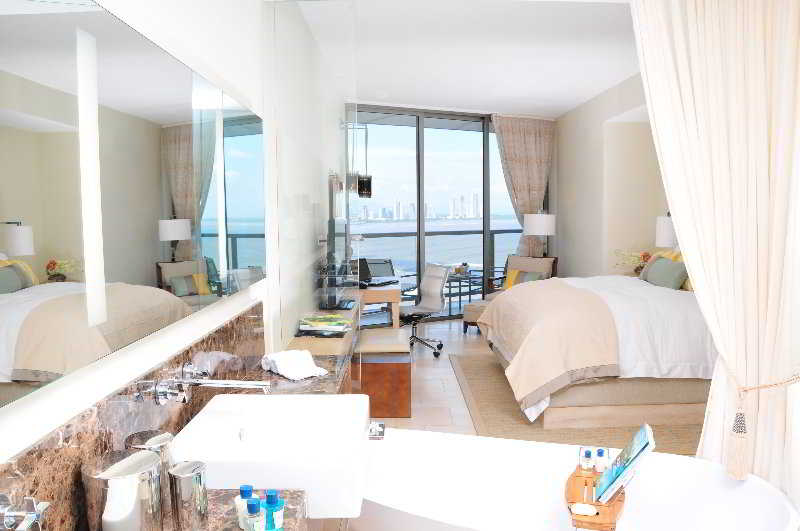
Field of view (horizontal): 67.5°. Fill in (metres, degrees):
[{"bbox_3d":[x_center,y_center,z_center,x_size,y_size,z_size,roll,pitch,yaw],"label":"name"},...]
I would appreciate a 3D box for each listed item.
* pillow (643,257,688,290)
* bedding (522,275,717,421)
[{"bbox_3d":[2.225,0.067,5.066,0.150,0.280,0.600,24,5,-2],"label":"pillow"},{"bbox_3d":[1.880,0.486,4.913,1.950,0.660,2.150,-1,5,0],"label":"bedding"}]

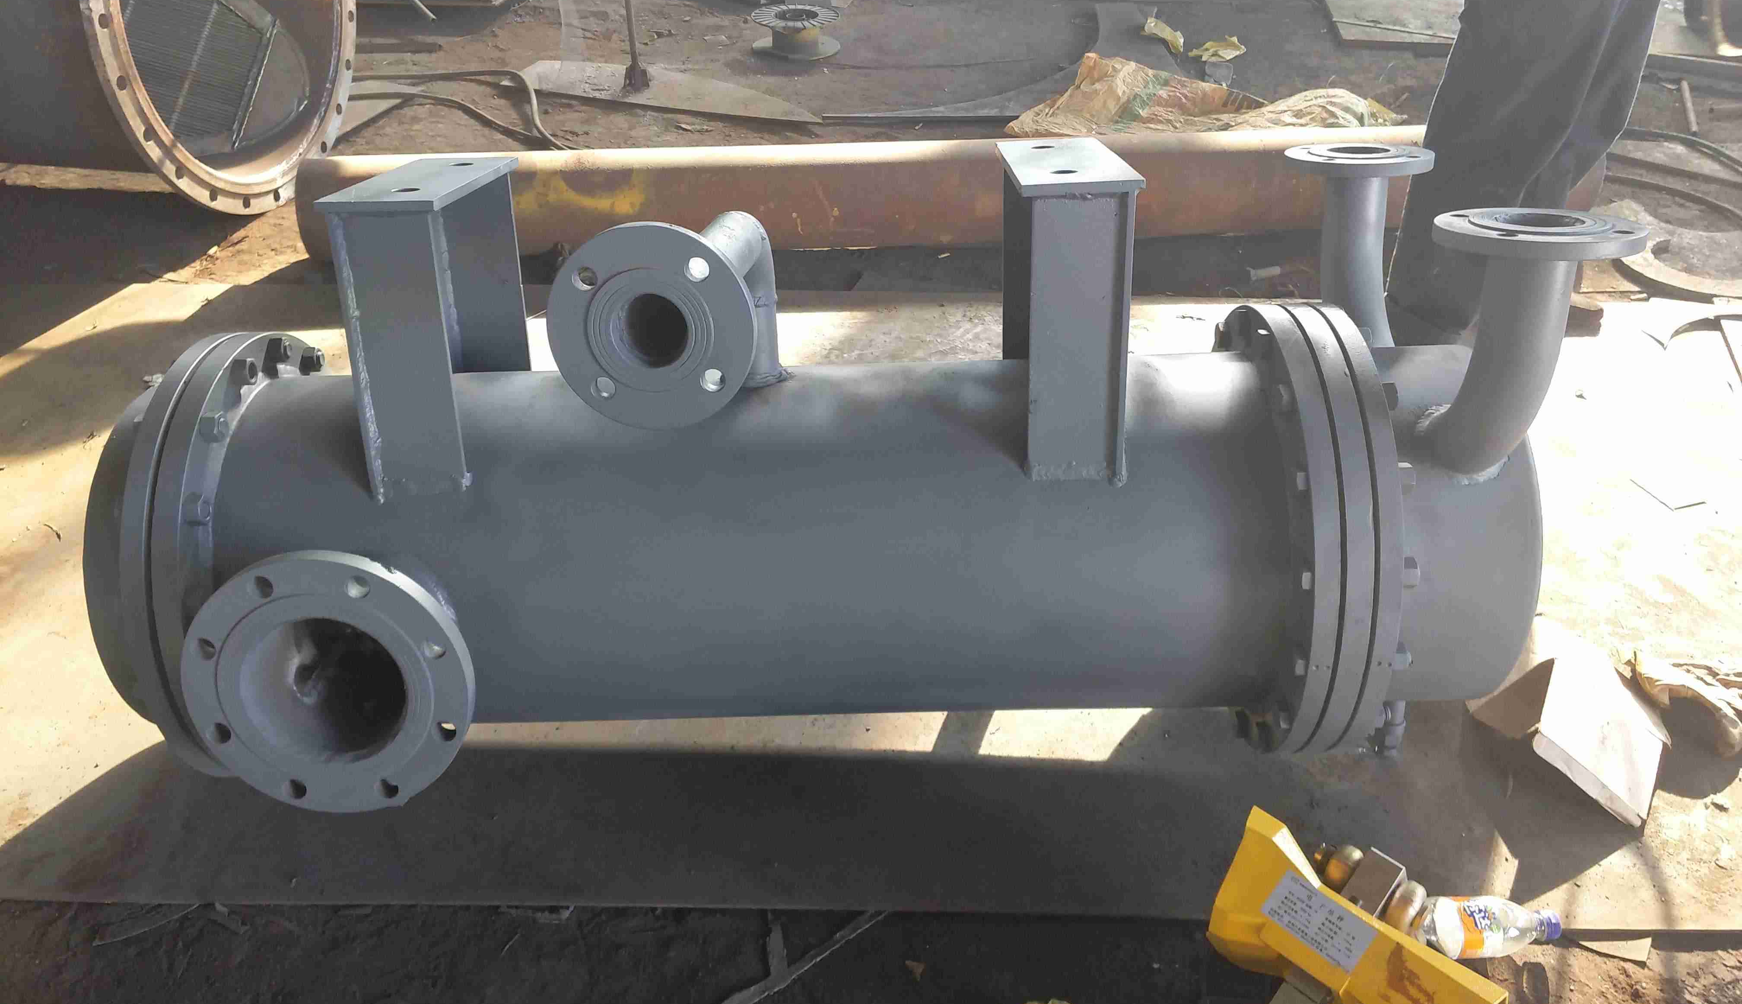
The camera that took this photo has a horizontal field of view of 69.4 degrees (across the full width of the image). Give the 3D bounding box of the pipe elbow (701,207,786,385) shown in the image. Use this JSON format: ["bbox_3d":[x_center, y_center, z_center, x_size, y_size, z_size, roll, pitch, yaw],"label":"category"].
[{"bbox_3d":[-0.150,-0.163,1.229,0.063,0.195,0.390,1,22,5],"label":"pipe elbow"}]

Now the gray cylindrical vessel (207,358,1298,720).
[{"bbox_3d":[-0.127,0.047,1.537,1.147,0.426,0.426,-1,29,0],"label":"gray cylindrical vessel"}]

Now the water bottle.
[{"bbox_3d":[0.640,0.445,1.315,0.168,0.065,0.065,-2,37,-1],"label":"water bottle"}]

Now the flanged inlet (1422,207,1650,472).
[{"bbox_3d":[0.615,-0.131,1.217,0.178,0.278,0.205,-1,22,1],"label":"flanged inlet"}]

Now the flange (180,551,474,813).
[{"bbox_3d":[-0.531,0.161,1.290,0.285,0.285,0.135,-1,22,0],"label":"flange"}]

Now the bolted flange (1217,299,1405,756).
[{"bbox_3d":[0.489,0.032,1.532,0.120,0.533,0.533,-1,29,0],"label":"bolted flange"}]

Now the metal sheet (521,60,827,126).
[{"bbox_3d":[-0.559,-1.183,3.609,1.010,0.012,0.271,11,39,16],"label":"metal sheet"}]

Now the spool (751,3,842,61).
[{"bbox_3d":[-0.231,-1.450,3.890,0.270,0.102,0.270,-1,37,1],"label":"spool"}]

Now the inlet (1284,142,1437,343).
[{"bbox_3d":[0.617,-0.304,1.620,0.180,0.277,0.214,-1,23,1],"label":"inlet"}]

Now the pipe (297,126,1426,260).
[{"bbox_3d":[0.151,-0.665,2.708,2.710,0.219,0.219,-2,36,-3],"label":"pipe"}]

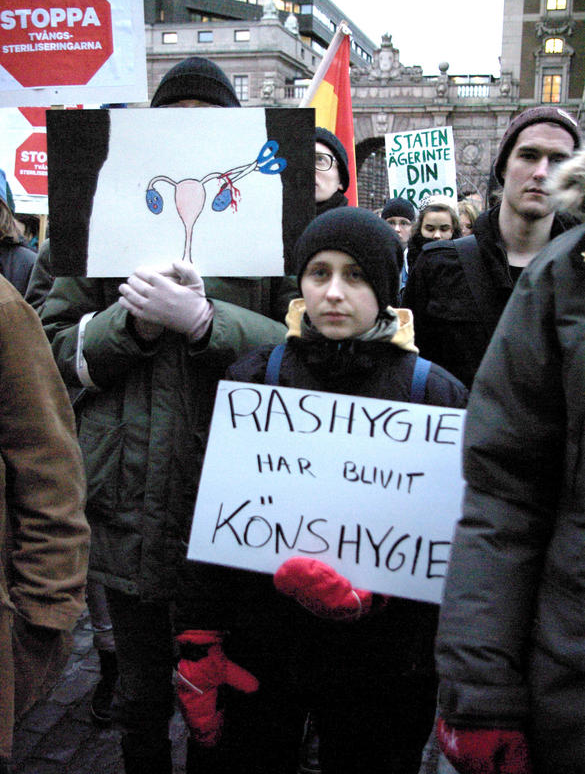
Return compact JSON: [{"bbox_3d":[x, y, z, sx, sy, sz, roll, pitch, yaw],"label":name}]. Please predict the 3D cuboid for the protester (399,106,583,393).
[{"bbox_3d":[0.526,0.287,2.301,0.560,1.860,0.360,-2,13,-10],"label":"protester"}]

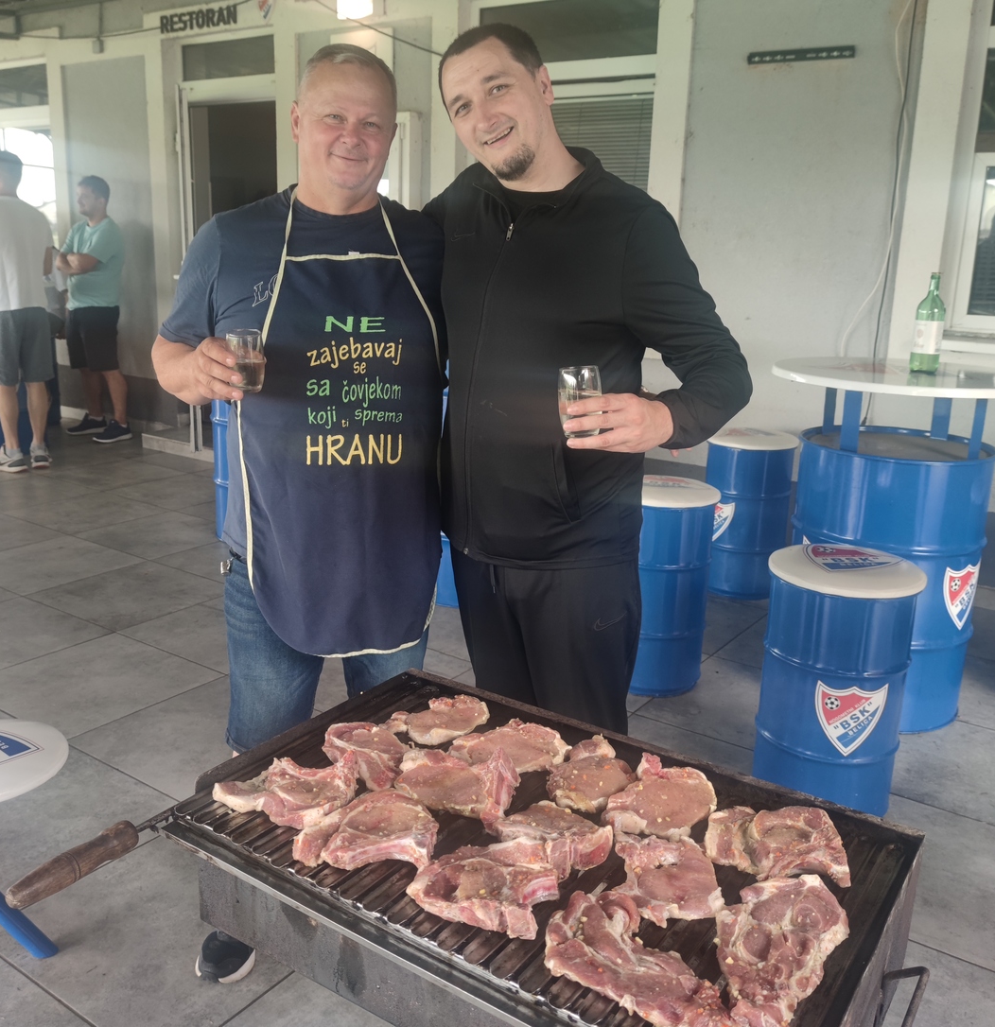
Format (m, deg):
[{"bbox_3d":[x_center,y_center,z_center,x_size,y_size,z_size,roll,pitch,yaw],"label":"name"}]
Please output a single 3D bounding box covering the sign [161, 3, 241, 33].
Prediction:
[{"bbox_3d":[-1.931,-3.170,6.081,0.750,0.115,0.030,12,17,32],"label":"sign"}]

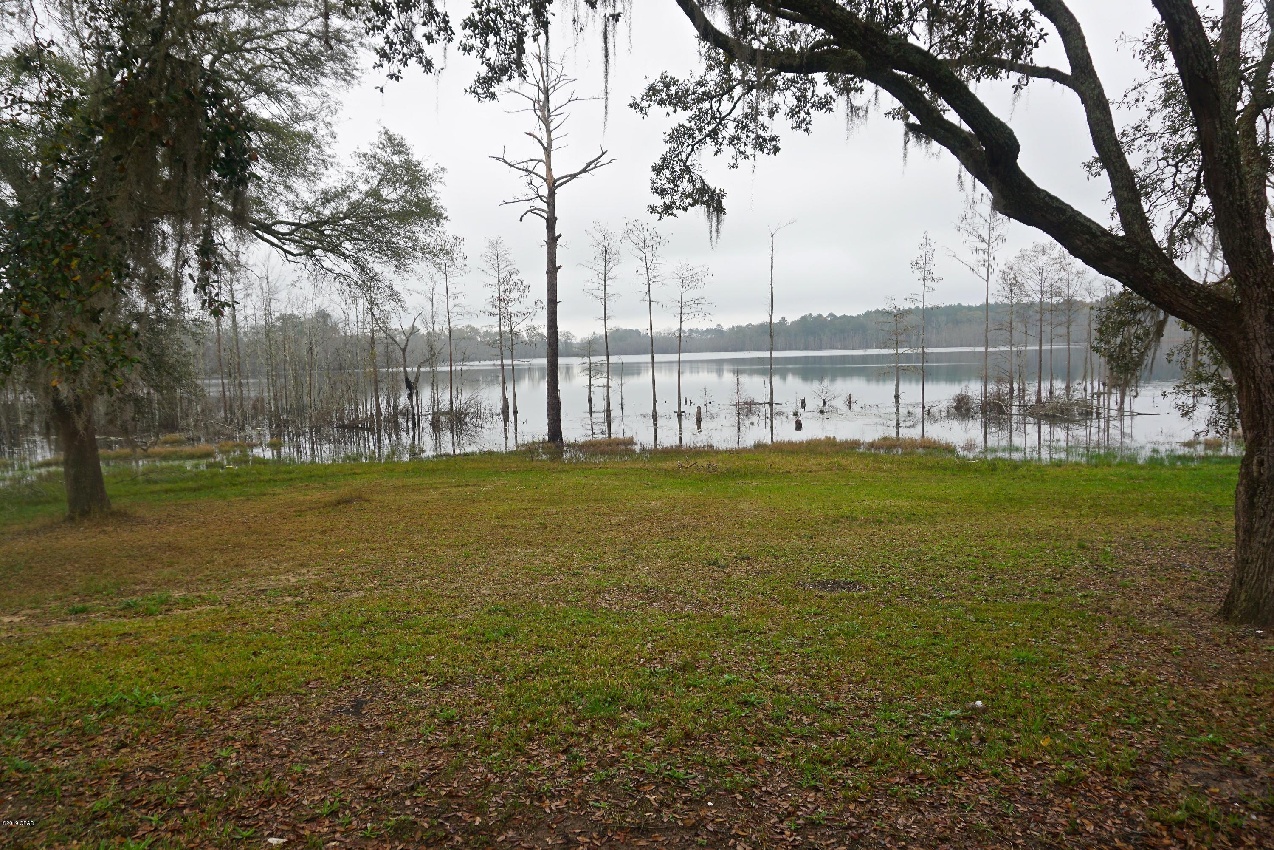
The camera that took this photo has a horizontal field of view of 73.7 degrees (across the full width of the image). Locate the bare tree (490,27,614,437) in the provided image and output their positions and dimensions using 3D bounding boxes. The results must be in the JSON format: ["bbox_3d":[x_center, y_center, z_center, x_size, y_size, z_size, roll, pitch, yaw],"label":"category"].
[{"bbox_3d":[-2.502,-5.369,24.817,3.470,11.970,3.300,-1,5,-5],"label":"bare tree"}]

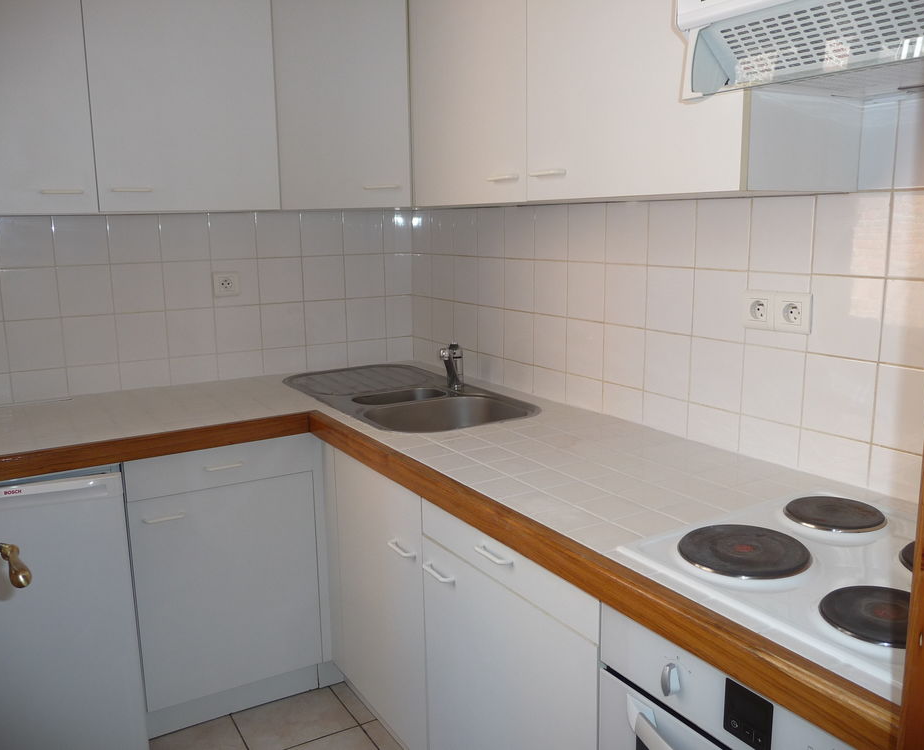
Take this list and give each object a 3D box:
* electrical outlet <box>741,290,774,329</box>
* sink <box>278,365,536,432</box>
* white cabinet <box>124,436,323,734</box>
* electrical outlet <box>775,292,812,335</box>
[{"bbox_3d":[0.615,-0.135,1.677,0.016,0.080,0.081,-7,12,-30],"label":"electrical outlet"},{"bbox_3d":[-0.187,0.128,2.469,0.492,0.160,0.976,-7,12,-30],"label":"sink"},{"bbox_3d":[-0.768,0.536,2.438,0.497,0.816,0.584,-7,12,-30],"label":"white cabinet"},{"bbox_3d":[0.658,-0.124,1.607,0.016,0.081,0.082,-7,12,-30],"label":"electrical outlet"}]

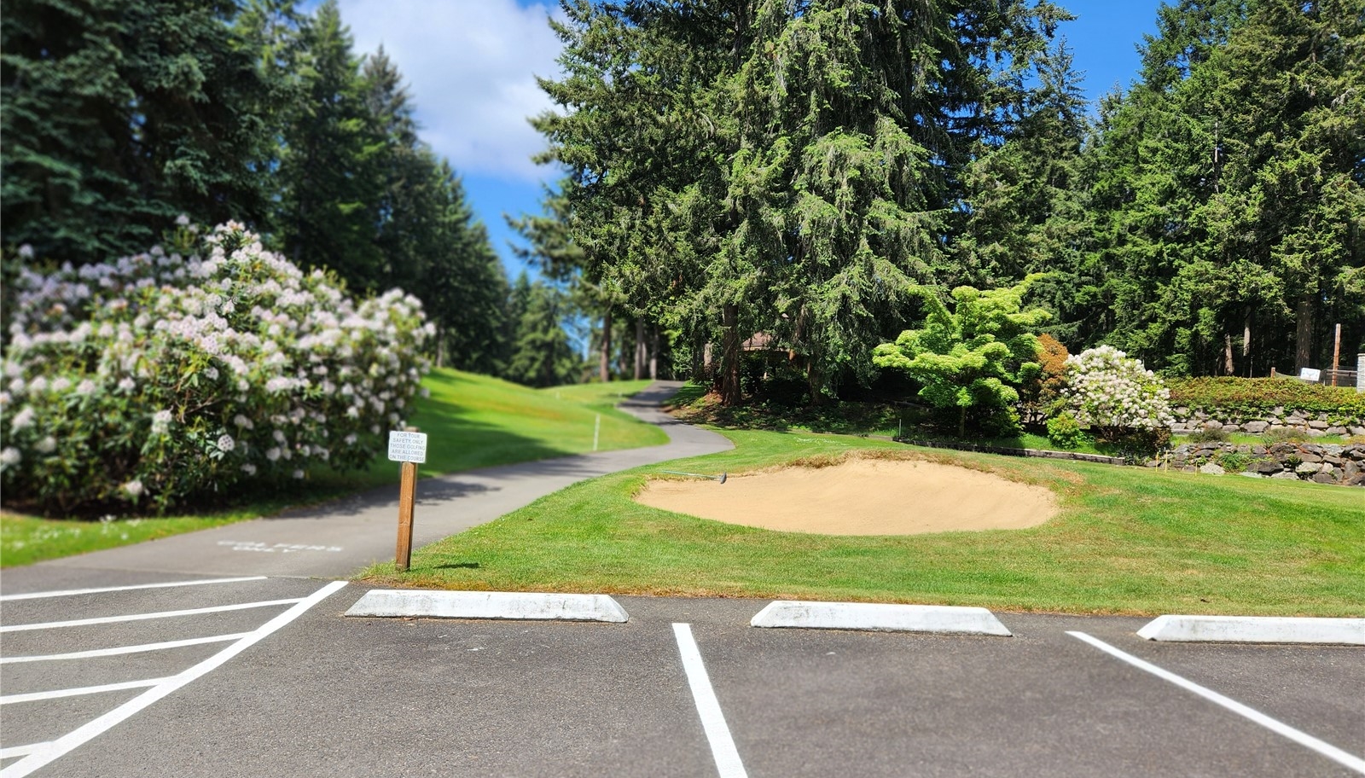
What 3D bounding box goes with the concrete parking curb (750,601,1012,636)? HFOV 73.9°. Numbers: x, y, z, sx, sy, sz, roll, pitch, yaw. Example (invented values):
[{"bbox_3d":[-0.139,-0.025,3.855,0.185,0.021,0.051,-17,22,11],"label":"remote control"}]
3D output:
[{"bbox_3d":[1.372,1.595,6.325,1.825,0.145,0.170,3,-2,-3],"label":"concrete parking curb"}]

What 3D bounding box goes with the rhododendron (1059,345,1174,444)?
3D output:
[{"bbox_3d":[13.383,0.198,28.000,3.556,3.128,3.300,2,-2,26],"label":"rhododendron"}]

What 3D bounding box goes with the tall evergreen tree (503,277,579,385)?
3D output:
[{"bbox_3d":[-17.916,-7.234,115.000,9.465,14.333,8.800,3,-2,-9],"label":"tall evergreen tree"}]

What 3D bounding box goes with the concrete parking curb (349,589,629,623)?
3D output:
[{"bbox_3d":[-1.287,1.457,6.093,1.836,0.145,0.170,3,-2,-7],"label":"concrete parking curb"}]

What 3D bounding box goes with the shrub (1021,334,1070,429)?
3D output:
[{"bbox_3d":[11.706,-0.243,29.500,1.734,3.156,1.700,2,-2,22],"label":"shrub"}]

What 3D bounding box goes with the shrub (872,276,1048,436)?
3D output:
[{"bbox_3d":[9.036,-1.075,29.500,5.758,5.237,5.200,2,-2,17],"label":"shrub"}]

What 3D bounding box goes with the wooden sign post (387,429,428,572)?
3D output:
[{"bbox_3d":[-2.286,0.914,7.507,0.307,1.167,0.110,3,-2,-3],"label":"wooden sign post"}]

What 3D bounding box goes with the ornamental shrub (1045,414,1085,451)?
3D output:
[{"bbox_3d":[11.397,1.286,27.000,1.175,1.143,1.150,2,-2,23],"label":"ornamental shrub"}]

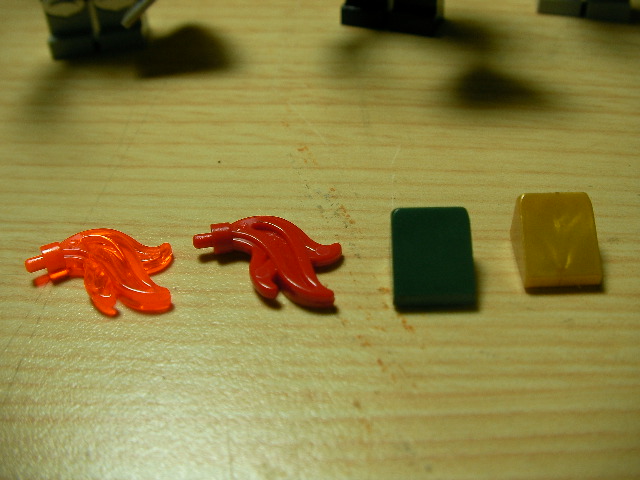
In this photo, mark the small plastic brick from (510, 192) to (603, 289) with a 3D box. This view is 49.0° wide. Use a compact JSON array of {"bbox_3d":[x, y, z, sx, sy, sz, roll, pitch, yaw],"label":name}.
[{"bbox_3d":[0.024,0.000,0.071,0.008,0.006,0.008,-1,47,0],"label":"small plastic brick"}]

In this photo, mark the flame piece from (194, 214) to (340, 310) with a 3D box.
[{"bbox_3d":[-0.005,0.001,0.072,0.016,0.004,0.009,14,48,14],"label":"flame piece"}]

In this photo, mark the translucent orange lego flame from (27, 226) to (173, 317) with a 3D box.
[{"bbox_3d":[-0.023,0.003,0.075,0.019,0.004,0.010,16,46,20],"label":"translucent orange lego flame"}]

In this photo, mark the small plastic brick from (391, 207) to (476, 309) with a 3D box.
[{"bbox_3d":[0.011,0.002,0.070,0.008,0.006,0.008,-1,47,-1],"label":"small plastic brick"}]

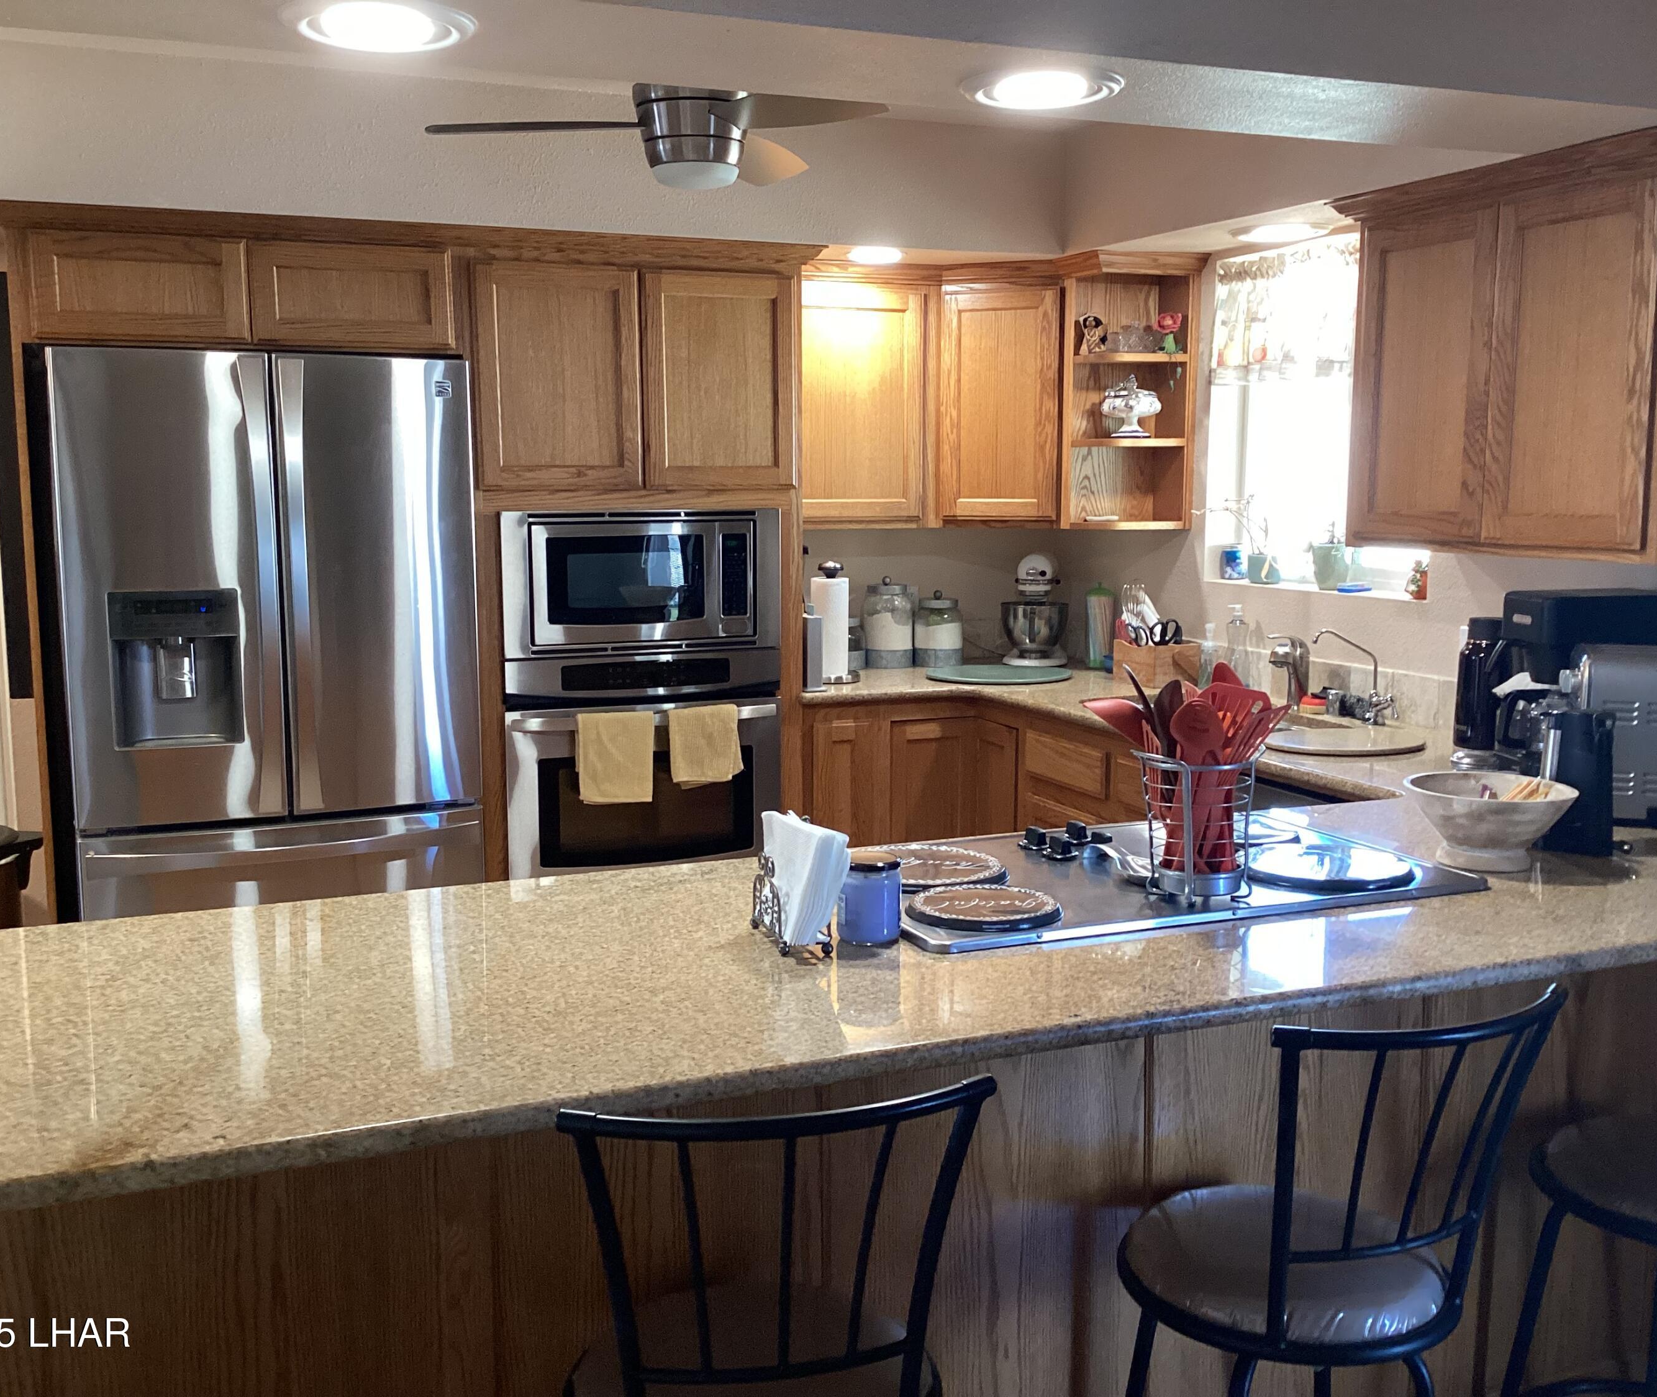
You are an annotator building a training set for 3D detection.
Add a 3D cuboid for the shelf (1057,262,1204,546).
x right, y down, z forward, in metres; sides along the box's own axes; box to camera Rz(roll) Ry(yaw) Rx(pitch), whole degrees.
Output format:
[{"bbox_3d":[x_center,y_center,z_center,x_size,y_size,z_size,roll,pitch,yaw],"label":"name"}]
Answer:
[{"bbox_3d":[0.865,-0.865,4.774,0.360,0.755,0.200,1,8,9],"label":"shelf"}]

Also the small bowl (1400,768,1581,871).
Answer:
[{"bbox_3d":[0.997,0.194,2.535,0.270,0.120,0.270,0,7,0],"label":"small bowl"}]

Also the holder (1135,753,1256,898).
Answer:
[{"bbox_3d":[0.528,0.172,2.398,0.175,0.180,0.175,1,8,8],"label":"holder"}]

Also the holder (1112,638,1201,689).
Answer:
[{"bbox_3d":[0.937,-0.099,4.764,0.175,0.118,0.175,-3,8,-22],"label":"holder"}]

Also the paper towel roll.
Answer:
[{"bbox_3d":[0.011,-0.212,4.857,0.115,0.283,0.115,0,7,0],"label":"paper towel roll"}]

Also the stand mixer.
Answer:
[{"bbox_3d":[0.676,-0.298,5.385,0.225,0.352,0.350,1,8,9],"label":"stand mixer"}]

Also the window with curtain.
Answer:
[{"bbox_3d":[1.264,-0.724,4.240,0.120,0.890,0.880,-3,8,-22],"label":"window with curtain"}]

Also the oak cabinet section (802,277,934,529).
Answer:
[{"bbox_3d":[0.020,-0.890,5.095,0.553,0.730,0.326,-3,8,-22],"label":"oak cabinet section"}]

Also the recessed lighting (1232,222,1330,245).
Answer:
[{"bbox_3d":[1.103,-1.146,4.098,0.230,0.040,0.230,0,7,0],"label":"recessed lighting"}]

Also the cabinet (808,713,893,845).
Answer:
[{"bbox_3d":[-0.049,0.402,4.989,0.254,0.850,0.580,-3,8,-22],"label":"cabinet"}]

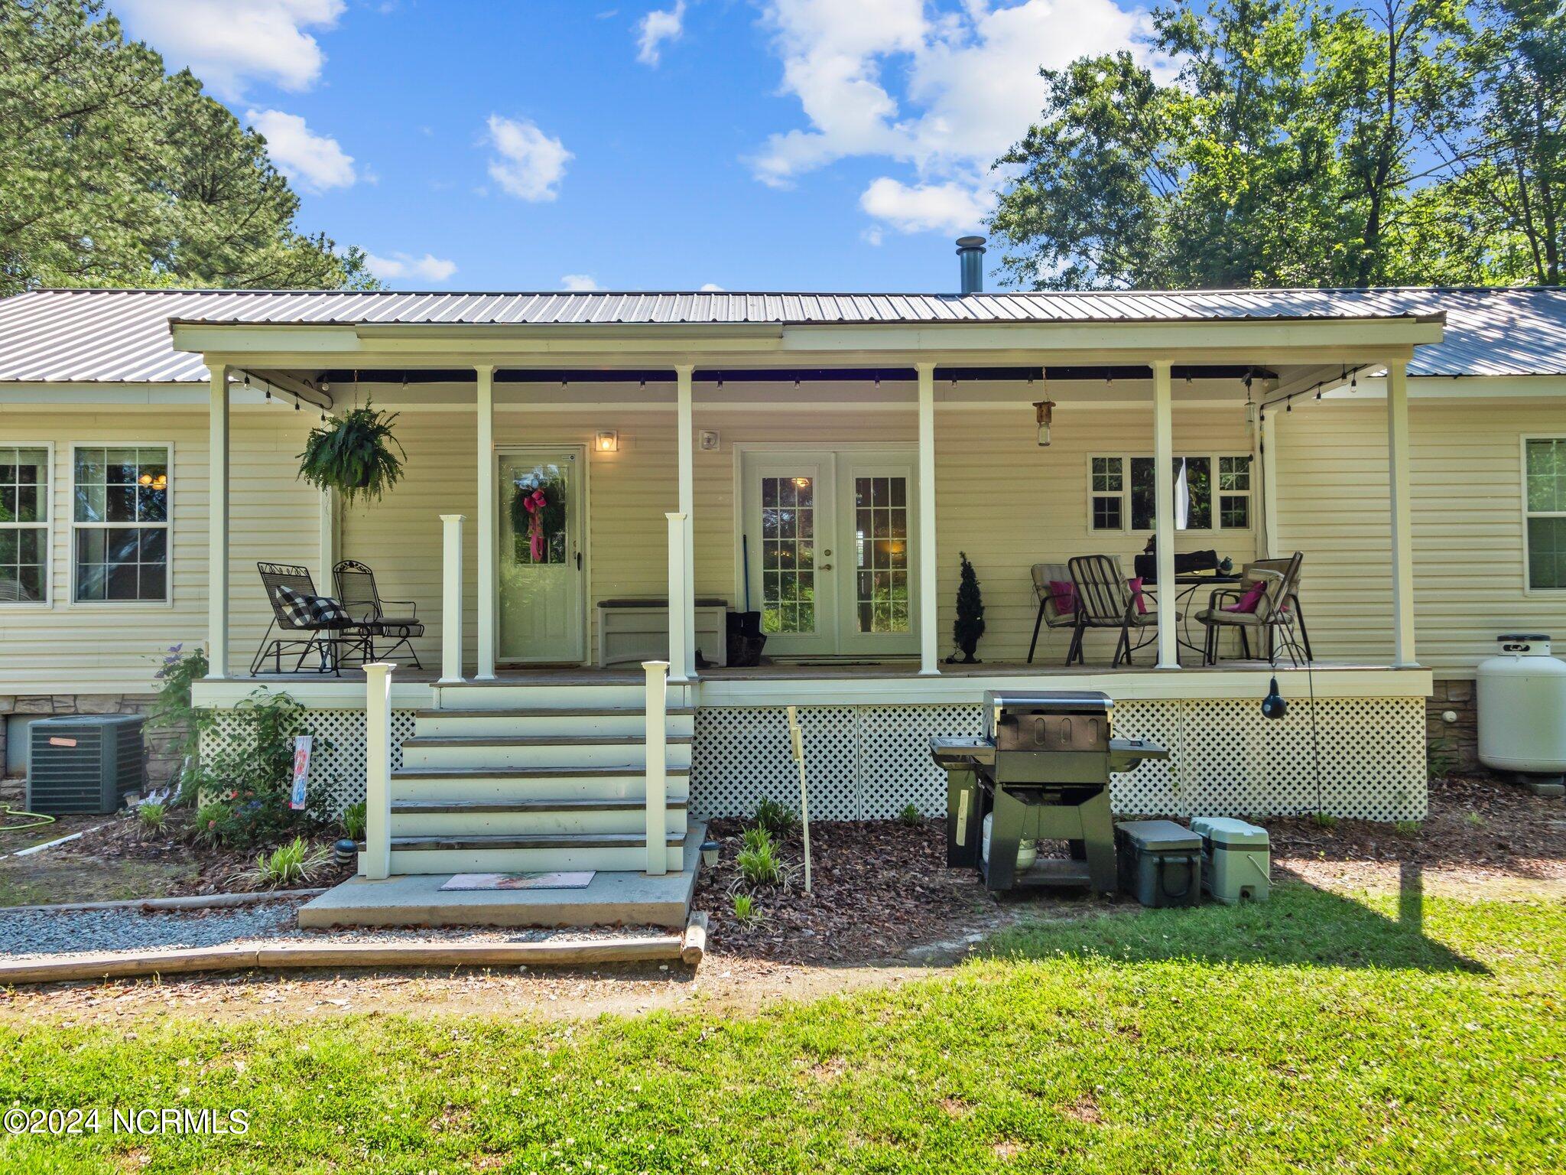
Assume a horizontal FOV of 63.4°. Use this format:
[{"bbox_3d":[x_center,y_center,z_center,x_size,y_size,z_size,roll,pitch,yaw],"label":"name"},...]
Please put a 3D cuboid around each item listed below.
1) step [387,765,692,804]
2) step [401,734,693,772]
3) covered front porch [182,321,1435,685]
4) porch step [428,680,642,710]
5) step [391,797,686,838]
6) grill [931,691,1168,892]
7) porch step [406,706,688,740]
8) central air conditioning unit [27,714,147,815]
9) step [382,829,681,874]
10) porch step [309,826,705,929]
[{"bbox_3d":[-1.426,1.168,7.580,1.759,0.162,0.295,-1,-2,-1],"label":"step"},{"bbox_3d":[-1.433,1.016,7.868,1.759,0.162,0.295,-1,-2,-1],"label":"step"},{"bbox_3d":[0.237,-0.640,11.074,9.520,2.740,2.858,-1,-2,-1],"label":"covered front porch"},{"bbox_3d":[-1.447,0.713,8.461,1.759,0.162,0.330,-1,-2,-1],"label":"porch step"},{"bbox_3d":[-1.419,1.319,7.292,1.759,0.162,0.295,-1,-2,-1],"label":"step"},{"bbox_3d":[1.525,1.160,7.427,1.300,1.110,0.660,-1,-2,9],"label":"grill"},{"bbox_3d":[-1.440,0.864,8.156,1.759,0.162,0.295,-1,-2,-1],"label":"porch step"},{"bbox_3d":[-5.969,1.509,10.954,0.740,0.770,0.730,0,-2,-6],"label":"central air conditioning unit"},{"bbox_3d":[-1.412,1.471,7.004,1.759,0.162,0.295,-1,-2,-1],"label":"step"},{"bbox_3d":[-1.401,1.617,7.332,1.832,0.105,2.640,-1,-2,-1],"label":"porch step"}]

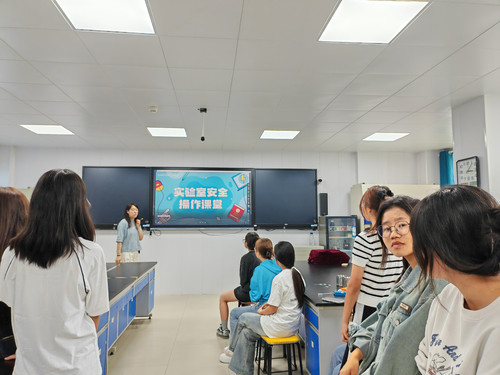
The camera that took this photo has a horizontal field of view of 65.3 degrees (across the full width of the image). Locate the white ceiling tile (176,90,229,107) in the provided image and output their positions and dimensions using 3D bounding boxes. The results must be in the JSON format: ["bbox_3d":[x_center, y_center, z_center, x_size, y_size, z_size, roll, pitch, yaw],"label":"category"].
[{"bbox_3d":[-0.539,-1.026,4.466,0.600,0.025,0.600,0,-5,-6],"label":"white ceiling tile"}]

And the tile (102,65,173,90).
[{"bbox_3d":[-1.075,-1.081,3.801,0.600,0.025,0.600,0,-5,-6],"label":"tile"}]

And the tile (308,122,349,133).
[{"bbox_3d":[1.130,-0.914,5.855,0.600,0.025,0.600,0,-5,-6],"label":"tile"}]

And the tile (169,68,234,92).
[{"bbox_3d":[-0.478,-1.077,3.861,0.600,0.025,0.600,0,-5,-6],"label":"tile"}]

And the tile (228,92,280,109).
[{"bbox_3d":[0.058,-1.023,4.526,0.600,0.025,0.600,0,-5,-6],"label":"tile"}]

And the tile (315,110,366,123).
[{"bbox_3d":[1.204,-0.959,5.213,0.600,0.020,0.600,0,-5,-5],"label":"tile"}]

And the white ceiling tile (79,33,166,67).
[{"bbox_3d":[-1.014,-1.131,3.196,0.600,0.025,0.600,0,-5,-6],"label":"white ceiling tile"}]

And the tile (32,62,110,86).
[{"bbox_3d":[-1.667,-1.084,3.736,0.600,0.020,0.600,0,-5,-5],"label":"tile"}]

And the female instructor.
[{"bbox_3d":[-1.839,1.084,5.982,0.480,1.677,0.360,4,-6,-41],"label":"female instructor"}]

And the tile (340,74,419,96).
[{"bbox_3d":[1.319,-1.059,4.022,0.600,0.020,0.600,0,-5,-5],"label":"tile"}]

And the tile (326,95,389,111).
[{"bbox_3d":[1.261,-1.009,4.617,0.600,0.020,0.600,0,-5,-5],"label":"tile"}]

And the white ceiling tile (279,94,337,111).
[{"bbox_3d":[0.655,-1.019,4.586,0.600,0.025,0.600,0,-5,-6],"label":"white ceiling tile"}]

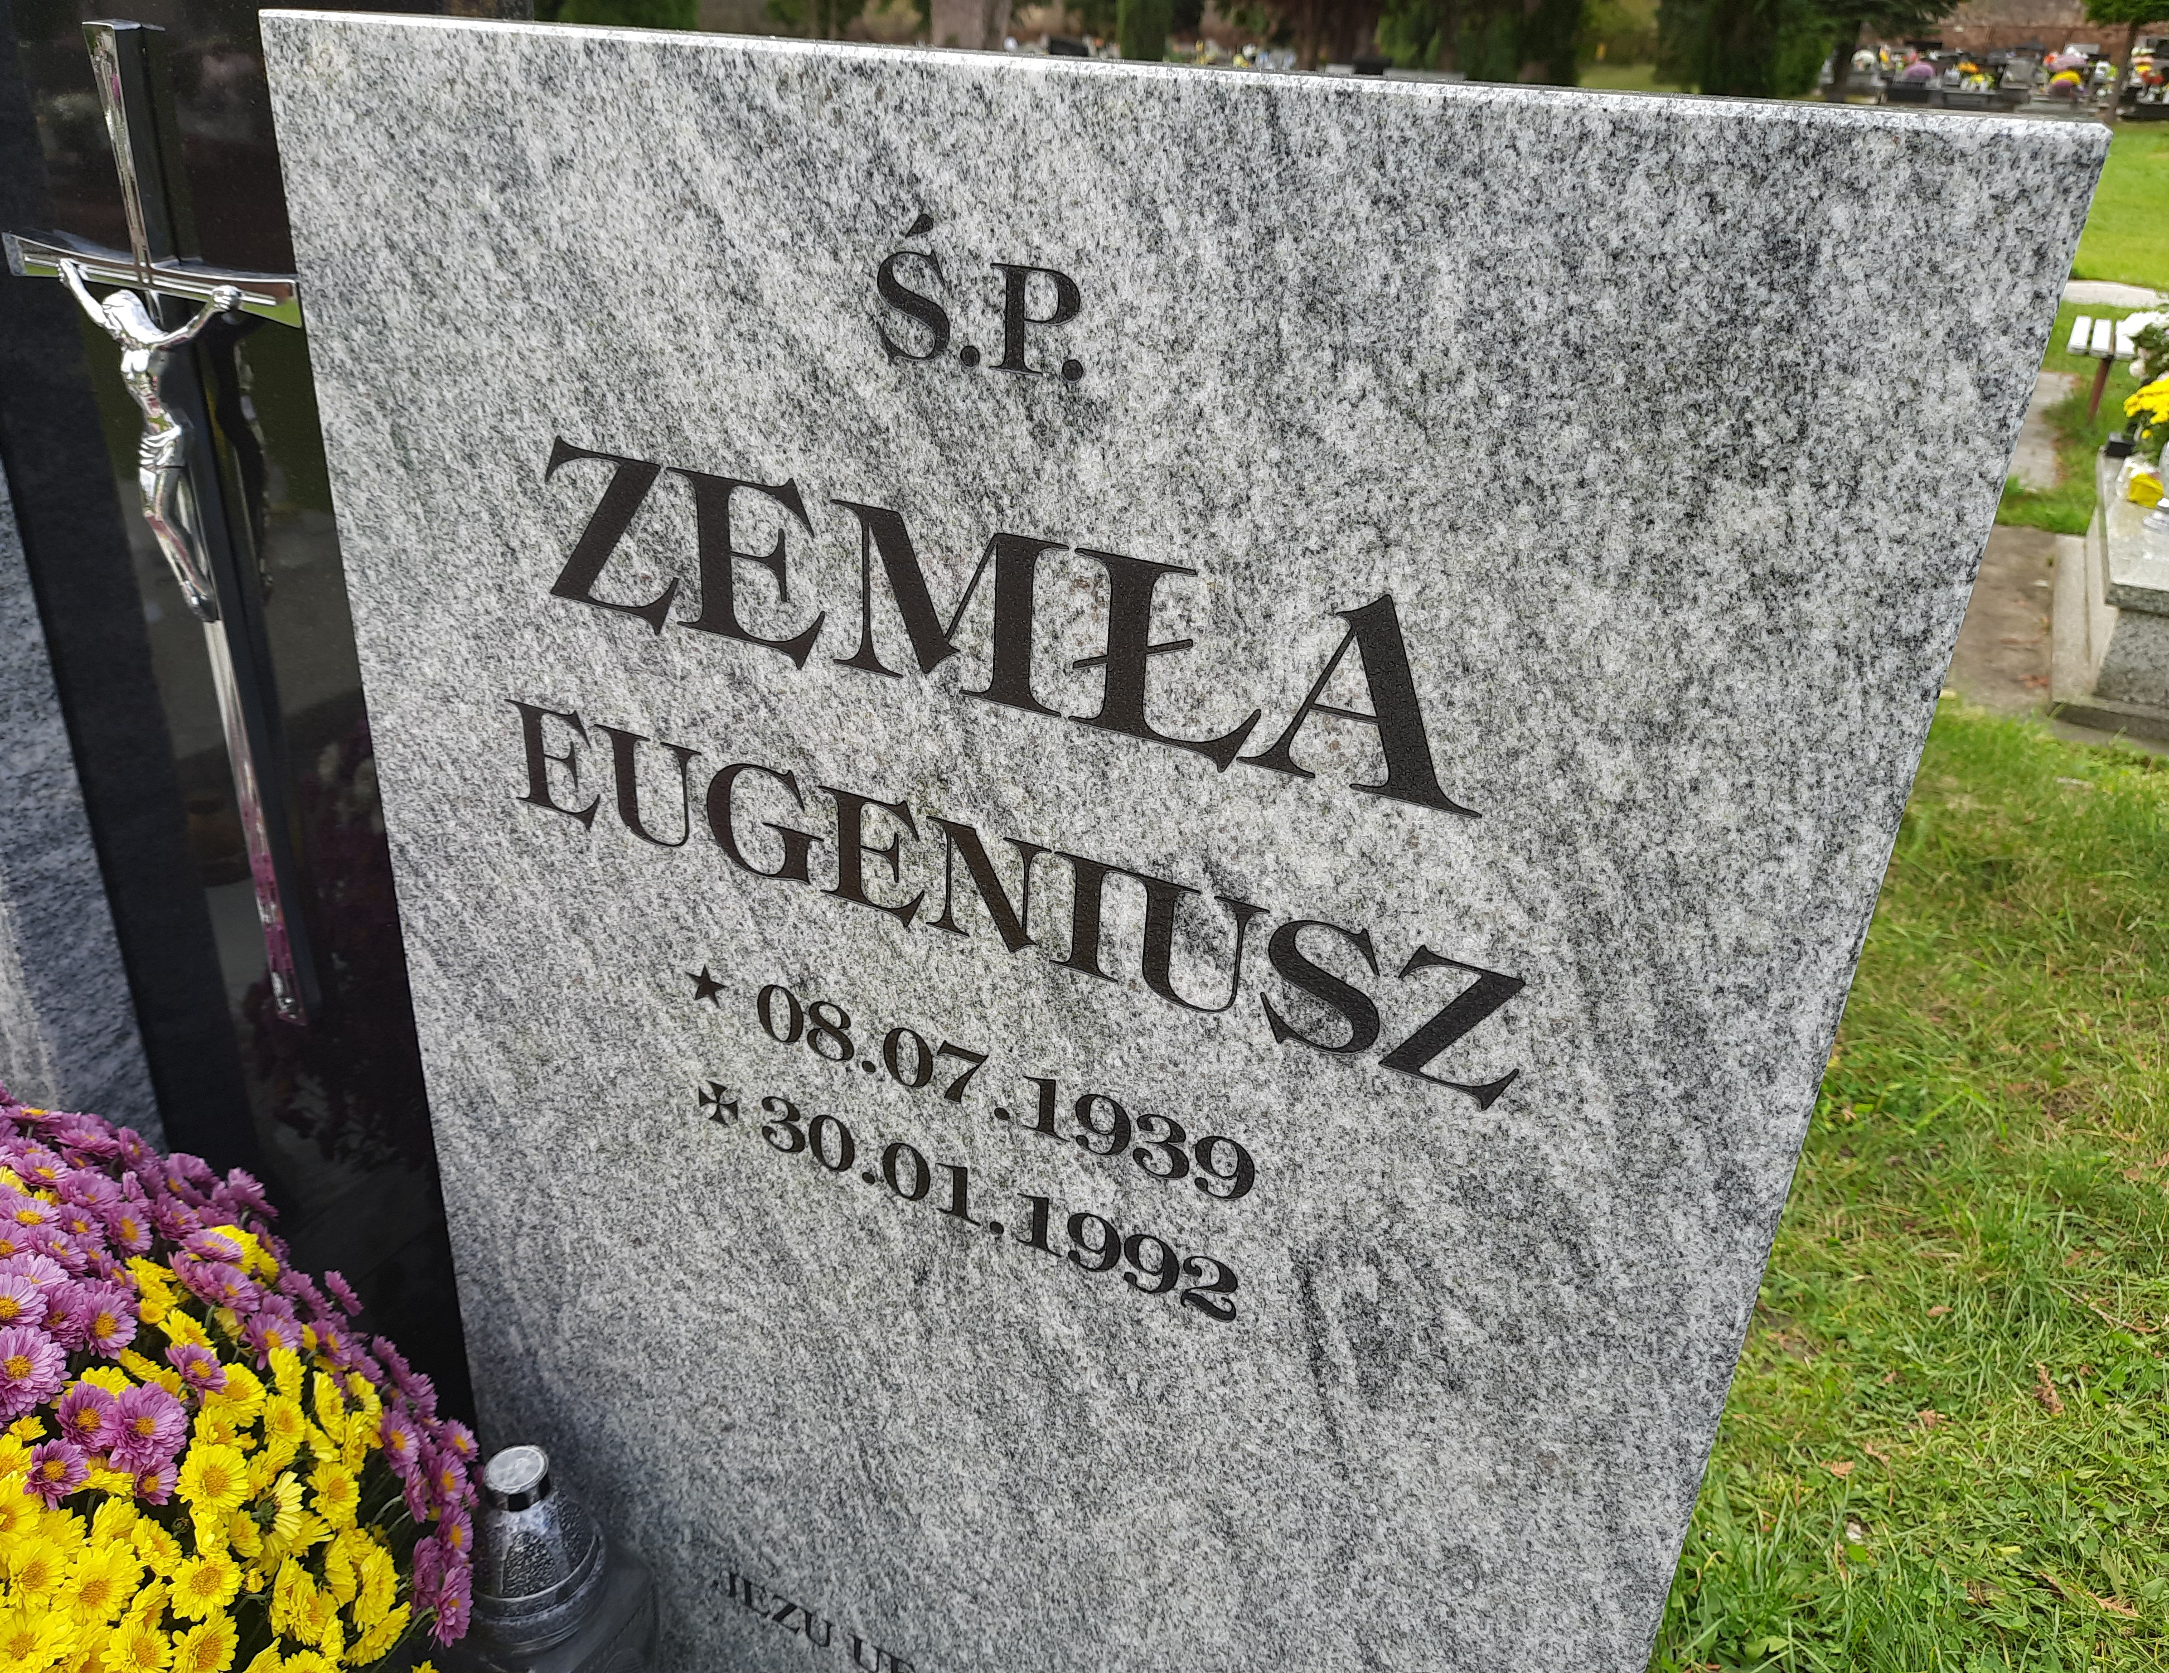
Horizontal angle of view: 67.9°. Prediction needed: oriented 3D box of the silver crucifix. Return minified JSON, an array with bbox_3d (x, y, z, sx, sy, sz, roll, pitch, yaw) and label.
[{"bbox_3d":[-0.491,-0.135,0.888,0.221,0.560,0.040,15,28,23],"label":"silver crucifix"}]

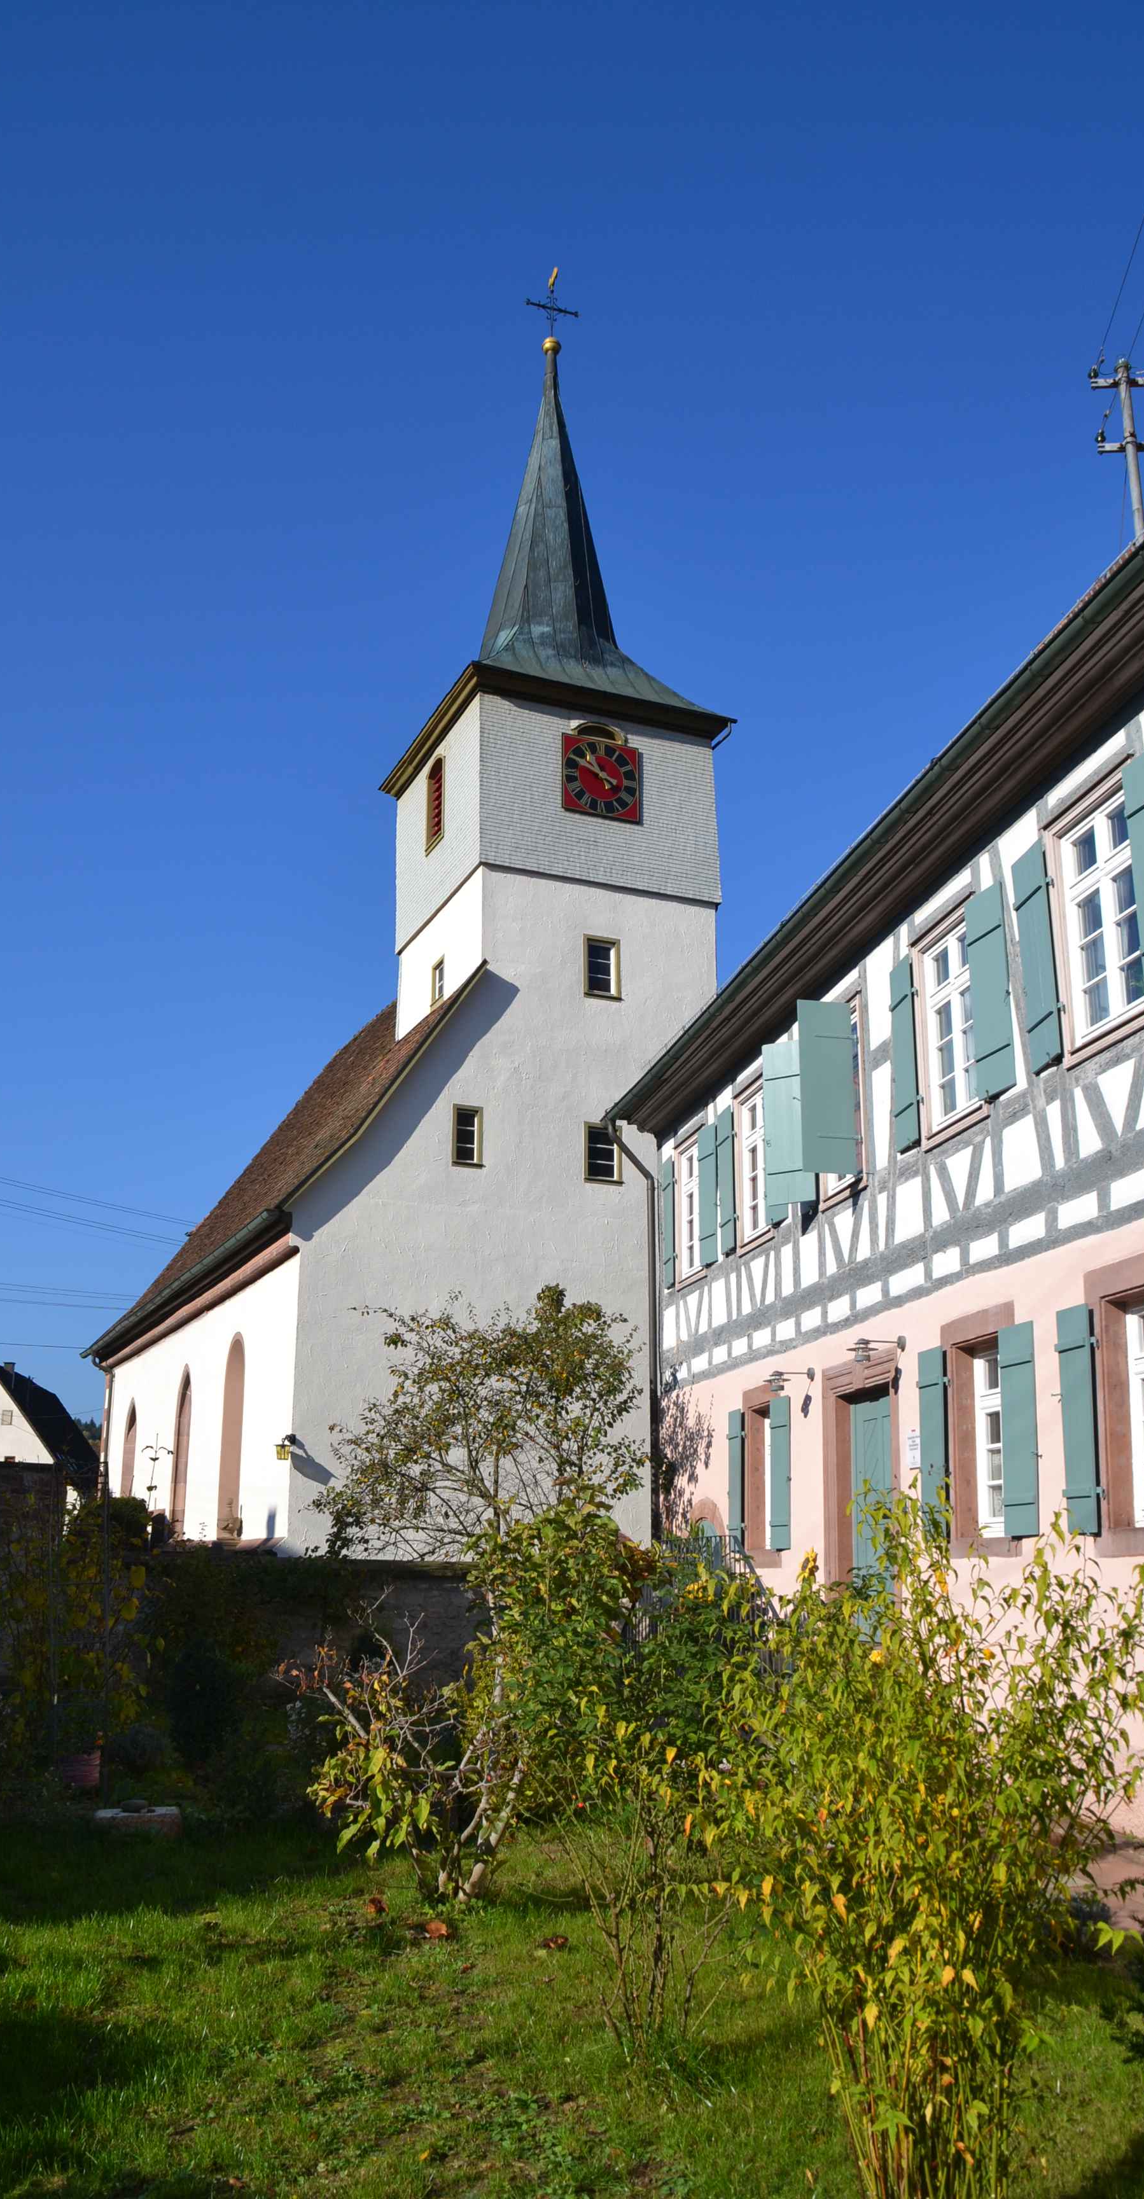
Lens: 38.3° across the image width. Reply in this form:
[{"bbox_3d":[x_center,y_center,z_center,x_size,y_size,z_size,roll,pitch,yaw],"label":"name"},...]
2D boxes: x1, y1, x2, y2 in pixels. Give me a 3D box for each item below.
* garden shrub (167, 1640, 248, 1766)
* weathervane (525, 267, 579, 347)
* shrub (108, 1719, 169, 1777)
[{"bbox_3d":[-2.892,4.763,13.110,0.640,0.950,0.640,7,-17,-22],"label":"garden shrub"},{"bbox_3d":[-0.435,-17.819,37.089,1.300,2.150,0.400,7,-17,-22],"label":"weathervane"},{"bbox_3d":[-3.257,4.836,12.366,0.470,0.430,0.450,7,-17,-22],"label":"shrub"}]

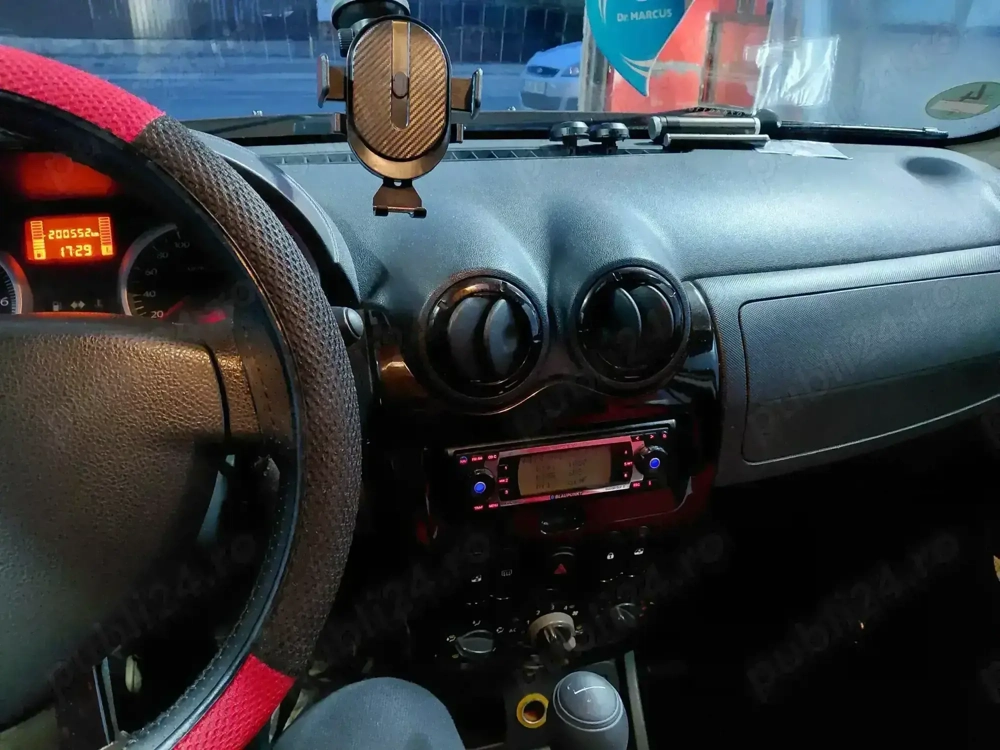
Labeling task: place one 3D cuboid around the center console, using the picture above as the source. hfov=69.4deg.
[{"bbox_3d":[0.040,0.135,0.580,0.300,0.440,0.240,-5,24,-16],"label":"center console"}]

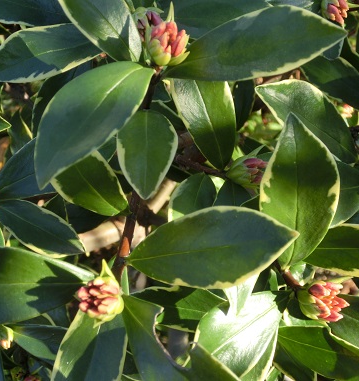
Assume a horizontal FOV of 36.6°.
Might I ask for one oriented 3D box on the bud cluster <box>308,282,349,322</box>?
[{"bbox_3d":[0.078,0.059,0.285,0.020,0.019,0.019,22,34,37],"label":"bud cluster"}]

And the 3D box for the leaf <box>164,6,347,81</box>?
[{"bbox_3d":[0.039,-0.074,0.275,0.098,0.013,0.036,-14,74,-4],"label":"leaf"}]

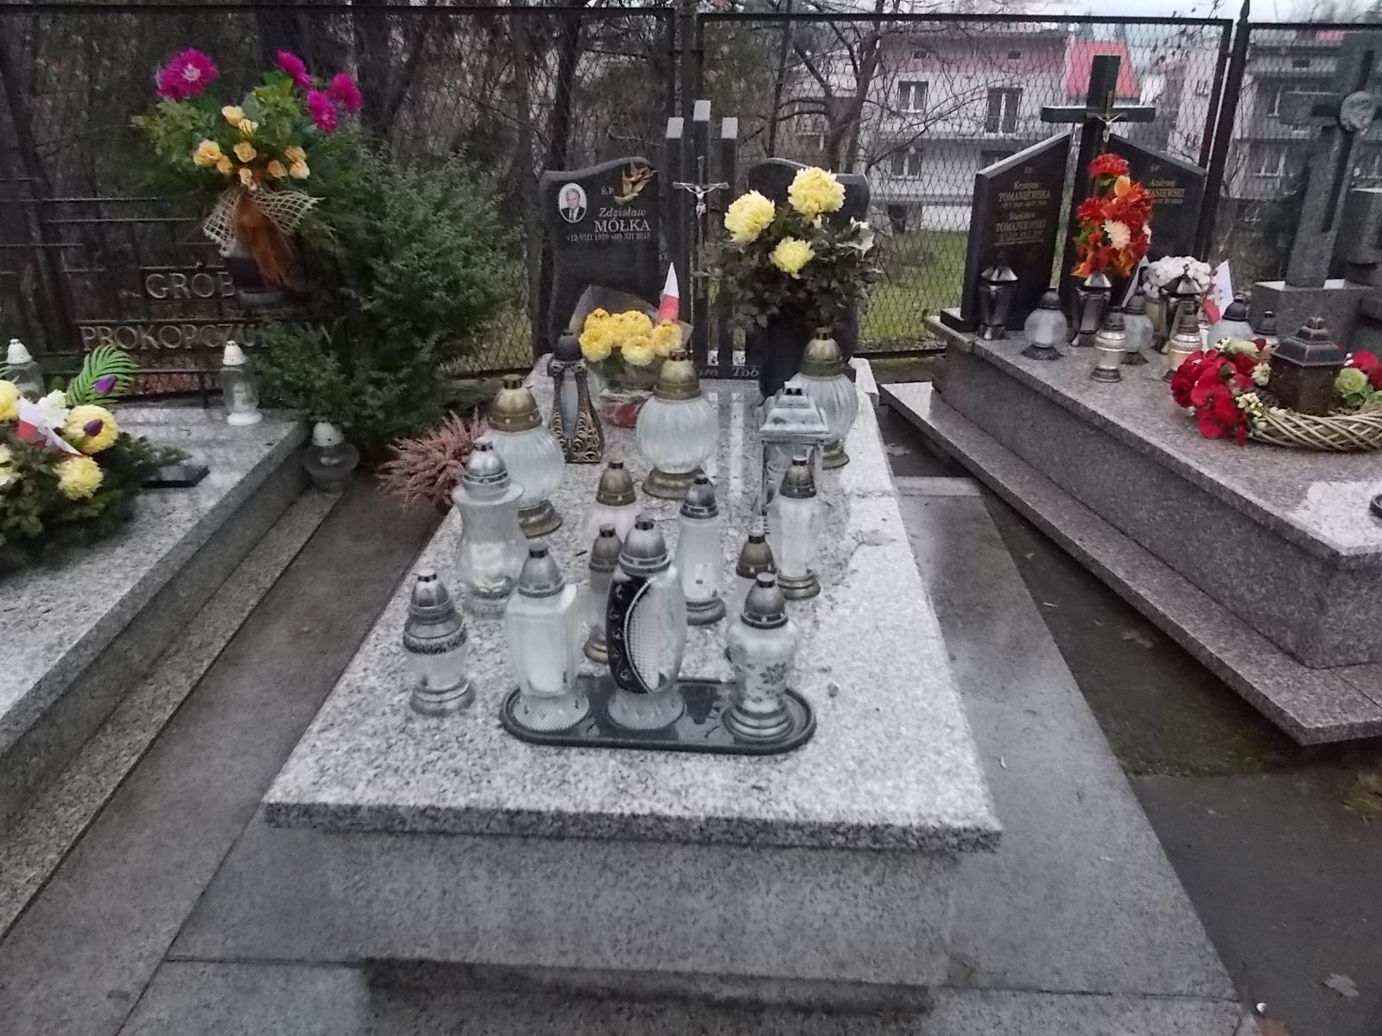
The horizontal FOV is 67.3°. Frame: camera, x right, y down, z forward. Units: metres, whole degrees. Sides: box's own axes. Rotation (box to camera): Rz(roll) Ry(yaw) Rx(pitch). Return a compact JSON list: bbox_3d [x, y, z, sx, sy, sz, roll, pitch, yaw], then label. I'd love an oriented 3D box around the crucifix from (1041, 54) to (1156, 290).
[{"bbox_3d":[1.331,-1.140,3.554,0.409,0.809,0.078,-6,26,-11],"label":"crucifix"}]

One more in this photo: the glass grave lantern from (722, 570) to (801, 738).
[{"bbox_3d":[0.112,0.201,1.571,0.115,0.253,0.115,1,24,3],"label":"glass grave lantern"}]

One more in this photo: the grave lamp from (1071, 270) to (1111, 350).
[{"bbox_3d":[1.321,-0.692,3.429,0.127,0.230,0.127,-6,26,-11],"label":"grave lamp"}]

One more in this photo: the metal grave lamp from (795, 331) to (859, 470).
[{"bbox_3d":[0.322,-0.283,2.430,0.151,0.311,0.151,1,25,3],"label":"metal grave lamp"}]

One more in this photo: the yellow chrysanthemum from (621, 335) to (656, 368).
[{"bbox_3d":[-0.141,-0.451,2.821,0.092,0.083,0.087,1,24,3],"label":"yellow chrysanthemum"}]

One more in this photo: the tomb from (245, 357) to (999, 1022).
[{"bbox_3d":[-0.030,0.119,2.356,0.975,0.370,2.028,1,25,3],"label":"tomb"}]

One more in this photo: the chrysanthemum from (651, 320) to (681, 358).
[{"bbox_3d":[-0.064,-0.464,2.688,0.082,0.086,0.078,1,25,3],"label":"chrysanthemum"}]

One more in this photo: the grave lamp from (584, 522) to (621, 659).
[{"bbox_3d":[-0.146,0.126,1.826,0.091,0.250,0.091,1,25,3],"label":"grave lamp"}]

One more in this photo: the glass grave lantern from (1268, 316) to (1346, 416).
[{"bbox_3d":[1.670,-0.402,2.829,0.123,0.294,0.123,-5,25,-11],"label":"glass grave lantern"}]

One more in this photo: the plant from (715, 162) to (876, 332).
[{"bbox_3d":[0.306,-0.790,3.050,0.485,0.465,0.424,1,25,3],"label":"plant"}]

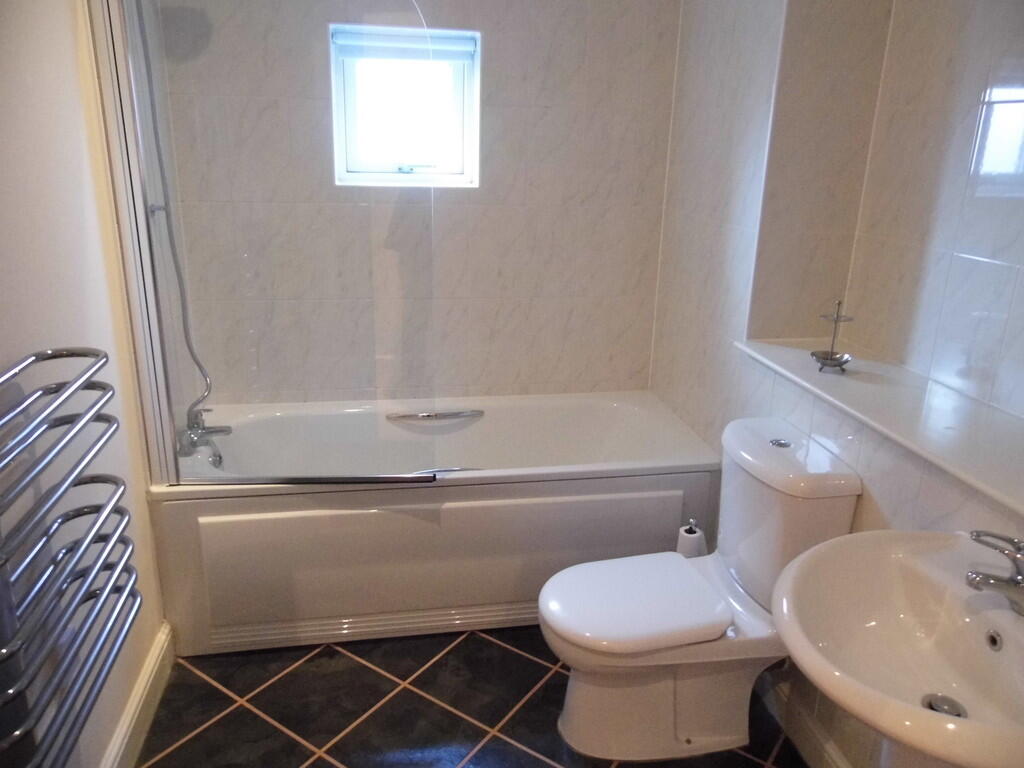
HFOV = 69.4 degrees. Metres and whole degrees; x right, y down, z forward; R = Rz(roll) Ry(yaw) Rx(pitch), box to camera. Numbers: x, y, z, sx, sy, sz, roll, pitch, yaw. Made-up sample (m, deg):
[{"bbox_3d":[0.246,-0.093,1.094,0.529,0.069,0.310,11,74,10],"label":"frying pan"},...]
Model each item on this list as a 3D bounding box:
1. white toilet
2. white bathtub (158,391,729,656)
[{"bbox_3d":[0.397,0.540,1.842,0.678,0.792,0.379,-2,18,-10],"label":"white toilet"},{"bbox_3d":[-0.223,0.421,2.589,1.687,0.544,0.722,-2,18,-10],"label":"white bathtub"}]

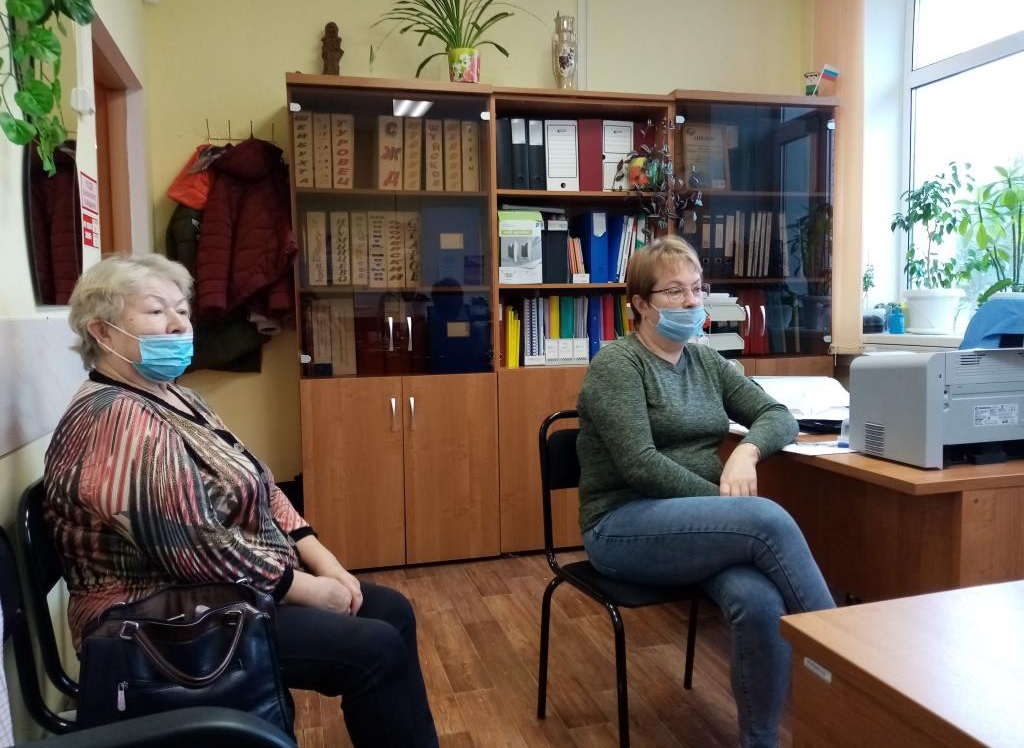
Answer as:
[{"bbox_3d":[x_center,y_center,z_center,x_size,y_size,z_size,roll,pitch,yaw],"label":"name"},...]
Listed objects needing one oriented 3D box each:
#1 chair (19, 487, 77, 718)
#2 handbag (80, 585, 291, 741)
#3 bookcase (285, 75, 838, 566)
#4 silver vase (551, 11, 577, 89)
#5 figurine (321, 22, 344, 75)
[{"bbox_3d":[-0.609,0.556,1.618,0.560,0.810,0.500,-2,4,-15],"label":"chair"},{"bbox_3d":[-0.460,0.425,1.110,0.290,0.220,0.160,-3,4,-18],"label":"handbag"},{"bbox_3d":[0.291,-0.220,3.552,2.448,2.025,0.420,-2,4,-13],"label":"bookcase"},{"bbox_3d":[0.227,-1.424,3.444,0.115,0.395,0.115,-1,4,0],"label":"silver vase"},{"bbox_3d":[-0.740,-1.310,3.151,0.105,0.252,0.100,-2,4,-13],"label":"figurine"}]

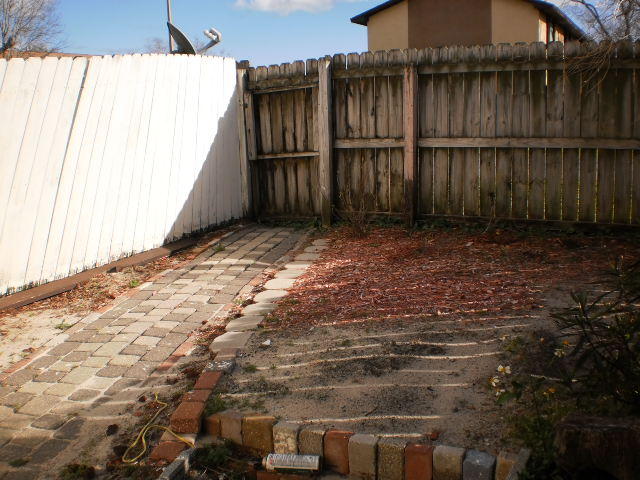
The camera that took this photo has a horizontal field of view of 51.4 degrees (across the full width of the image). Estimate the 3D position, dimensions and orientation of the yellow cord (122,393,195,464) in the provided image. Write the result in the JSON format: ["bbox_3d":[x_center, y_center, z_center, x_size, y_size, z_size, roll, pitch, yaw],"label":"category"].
[{"bbox_3d":[-0.619,0.716,2.717,0.270,0.070,0.610,-1,11,0],"label":"yellow cord"}]

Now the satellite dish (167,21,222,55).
[{"bbox_3d":[-1.482,-2.291,7.800,0.660,0.540,0.550,-6,12,-22],"label":"satellite dish"}]

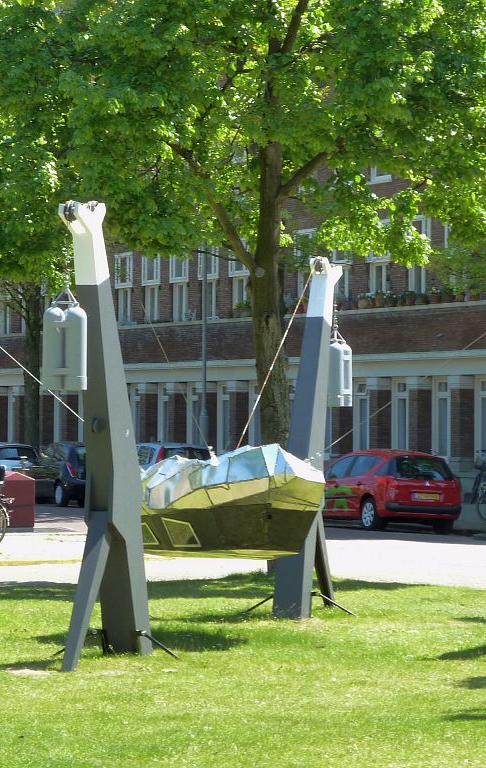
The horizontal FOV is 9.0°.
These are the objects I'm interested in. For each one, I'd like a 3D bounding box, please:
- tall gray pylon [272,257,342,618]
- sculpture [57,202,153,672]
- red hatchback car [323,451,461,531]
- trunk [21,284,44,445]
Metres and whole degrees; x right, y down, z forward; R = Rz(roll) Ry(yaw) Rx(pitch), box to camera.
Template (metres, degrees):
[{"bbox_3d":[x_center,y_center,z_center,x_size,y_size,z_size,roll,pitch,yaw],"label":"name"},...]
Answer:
[{"bbox_3d":[0.701,0.524,31.541,0.300,3.660,1.740,0,-1,18],"label":"tall gray pylon"},{"bbox_3d":[-1.090,0.420,24.800,0.270,3.650,1.800,0,-1,15],"label":"sculpture"},{"bbox_3d":[2.340,1.930,56.400,1.750,1.510,4.150,1,-1,-25],"label":"red hatchback car"},{"bbox_3d":[-5.384,0.134,78.503,0.500,5.200,0.500,0,-1,6],"label":"trunk"}]

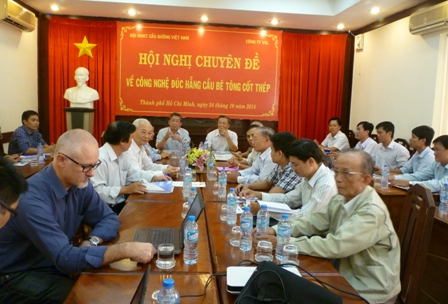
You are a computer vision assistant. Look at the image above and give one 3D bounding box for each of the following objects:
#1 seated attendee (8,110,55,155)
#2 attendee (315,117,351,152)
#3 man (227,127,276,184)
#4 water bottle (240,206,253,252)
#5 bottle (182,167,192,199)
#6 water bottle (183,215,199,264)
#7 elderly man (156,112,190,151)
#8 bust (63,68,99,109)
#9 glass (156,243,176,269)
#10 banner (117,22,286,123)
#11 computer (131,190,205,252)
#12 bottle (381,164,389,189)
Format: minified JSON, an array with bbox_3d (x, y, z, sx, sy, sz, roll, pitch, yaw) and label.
[{"bbox_3d":[-2.317,0.148,4.643,0.650,1.305,0.500,4,8,16],"label":"seated attendee"},{"bbox_3d":[1.626,0.140,5.745,0.660,1.320,0.500,-5,10,-42],"label":"attendee"},{"bbox_3d":[0.394,0.392,3.686,0.680,1.260,0.520,1,7,-11],"label":"man"},{"bbox_3d":[0.114,0.384,1.865,0.064,0.220,0.064,1,7,-6],"label":"water bottle"},{"bbox_3d":[-0.277,0.238,2.891,0.064,0.220,0.064,1,7,-6],"label":"bottle"},{"bbox_3d":[-0.145,0.397,1.694,0.064,0.220,0.064,1,7,-6],"label":"water bottle"},{"bbox_3d":[-0.727,0.096,5.399,0.530,1.300,0.750,2,8,-5],"label":"elderly man"},{"bbox_3d":[-2.287,-1.032,6.064,0.560,0.660,0.330,2,8,-5],"label":"bust"},{"bbox_3d":[-0.260,0.472,1.700,0.090,0.089,0.090,2,8,-5],"label":"glass"},{"bbox_3d":[-0.418,-1.399,6.665,2.900,1.600,0.030,1,7,-6],"label":"banner"},{"bbox_3d":[-0.293,0.354,1.959,0.345,0.245,0.335,1,8,-7],"label":"computer"},{"bbox_3d":[1.566,0.233,3.632,0.066,0.222,0.066,2,8,-5],"label":"bottle"}]

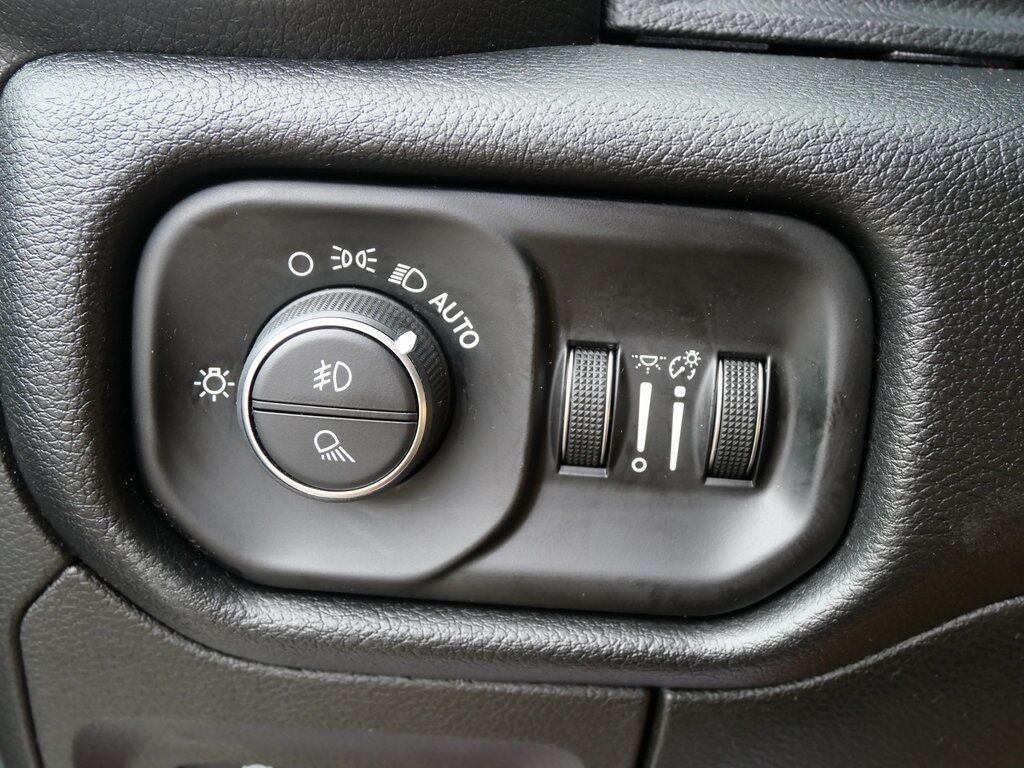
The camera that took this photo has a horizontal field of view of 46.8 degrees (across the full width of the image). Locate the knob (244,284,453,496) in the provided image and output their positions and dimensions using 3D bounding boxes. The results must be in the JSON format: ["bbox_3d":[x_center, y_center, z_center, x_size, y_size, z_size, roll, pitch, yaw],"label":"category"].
[{"bbox_3d":[-0.034,0.003,0.235,0.042,0.042,0.019,4,8,-2],"label":"knob"}]

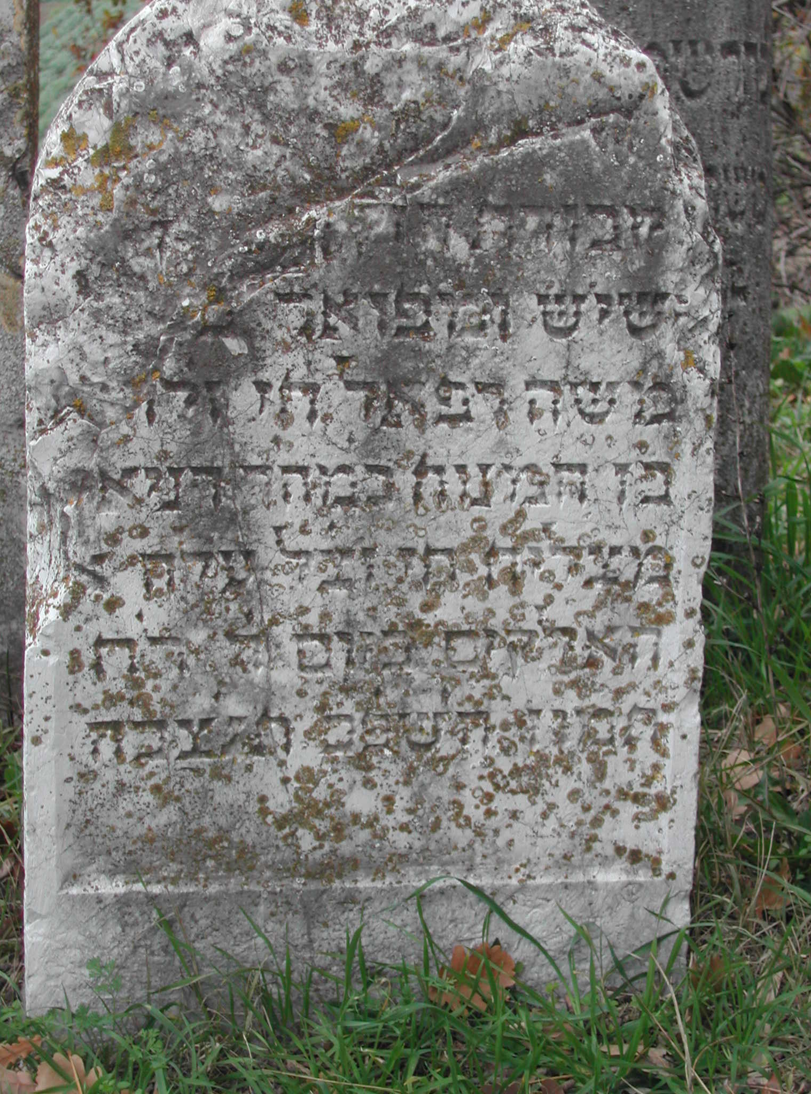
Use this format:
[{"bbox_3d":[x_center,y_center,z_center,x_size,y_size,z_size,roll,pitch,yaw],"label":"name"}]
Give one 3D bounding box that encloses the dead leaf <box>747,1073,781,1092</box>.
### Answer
[{"bbox_3d":[0.319,0.477,1.886,0.030,0.008,0.025,0,11,0],"label":"dead leaf"}]

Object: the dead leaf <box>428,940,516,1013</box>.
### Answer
[{"bbox_3d":[0.062,0.400,1.970,0.079,0.052,0.050,0,11,0],"label":"dead leaf"}]

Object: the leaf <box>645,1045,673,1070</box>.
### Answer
[{"bbox_3d":[0.230,0.463,1.920,0.024,0.011,0.030,0,11,0],"label":"leaf"}]

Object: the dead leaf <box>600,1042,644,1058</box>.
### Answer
[{"bbox_3d":[0.197,0.459,1.933,0.039,0.008,0.030,0,11,0],"label":"dead leaf"}]

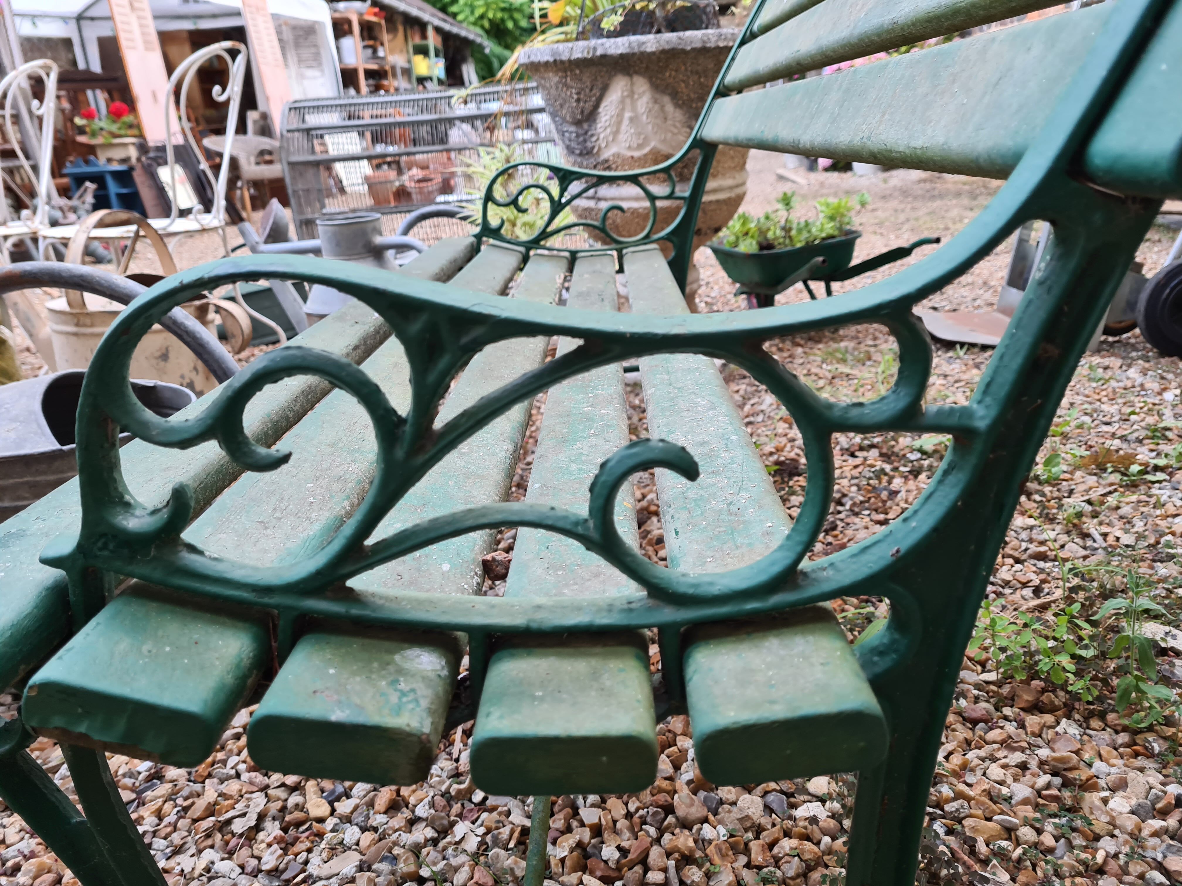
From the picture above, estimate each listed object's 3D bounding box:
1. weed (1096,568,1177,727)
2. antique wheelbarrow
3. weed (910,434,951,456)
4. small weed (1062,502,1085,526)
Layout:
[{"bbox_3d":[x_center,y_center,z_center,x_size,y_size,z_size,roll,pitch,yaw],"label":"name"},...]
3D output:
[{"bbox_3d":[0.580,0.217,0.941,0.078,0.155,0.072,9,23,33],"label":"weed"},{"bbox_3d":[0.698,-0.522,2.846,0.480,0.285,0.750,-14,21,-25],"label":"antique wheelbarrow"},{"bbox_3d":[0.666,0.001,1.734,0.078,0.030,0.055,3,21,21],"label":"weed"},{"bbox_3d":[0.760,0.112,1.399,0.034,0.027,0.032,7,22,29],"label":"small weed"}]

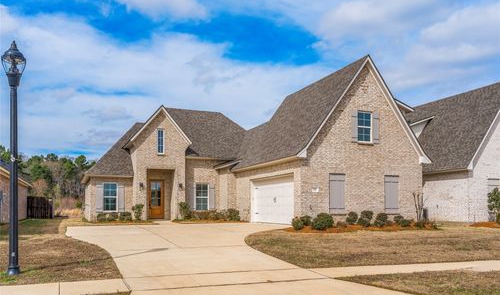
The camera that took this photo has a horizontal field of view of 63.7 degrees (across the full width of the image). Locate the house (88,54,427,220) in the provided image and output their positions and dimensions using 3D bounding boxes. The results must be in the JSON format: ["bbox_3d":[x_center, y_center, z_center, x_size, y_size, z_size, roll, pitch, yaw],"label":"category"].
[{"bbox_3d":[-1.700,0.350,26.300,17.000,8.500,18.500,3,-7,-24],"label":"house"}]

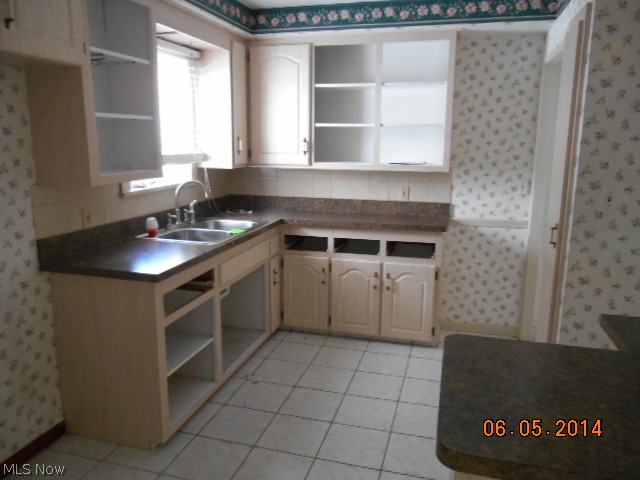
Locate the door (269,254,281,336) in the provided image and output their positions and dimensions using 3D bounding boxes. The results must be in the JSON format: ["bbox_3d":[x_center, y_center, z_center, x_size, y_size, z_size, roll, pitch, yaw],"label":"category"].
[{"bbox_3d":[-0.334,0.411,3.606,0.025,0.580,0.210,3,12,16],"label":"door"}]

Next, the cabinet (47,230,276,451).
[{"bbox_3d":[-0.790,0.426,3.053,0.598,0.861,1.613,3,12,16],"label":"cabinet"}]

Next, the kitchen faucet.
[{"bbox_3d":[-0.846,-0.233,3.140,0.251,0.303,0.281,3,12,16],"label":"kitchen faucet"}]

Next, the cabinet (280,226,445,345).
[{"bbox_3d":[0.314,0.300,3.672,1.189,0.861,0.418,3,12,16],"label":"cabinet"}]

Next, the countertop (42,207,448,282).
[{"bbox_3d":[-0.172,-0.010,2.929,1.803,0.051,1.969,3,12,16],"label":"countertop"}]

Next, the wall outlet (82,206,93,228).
[{"bbox_3d":[-1.213,-0.116,2.517,0.014,0.113,0.072,3,12,16],"label":"wall outlet"}]

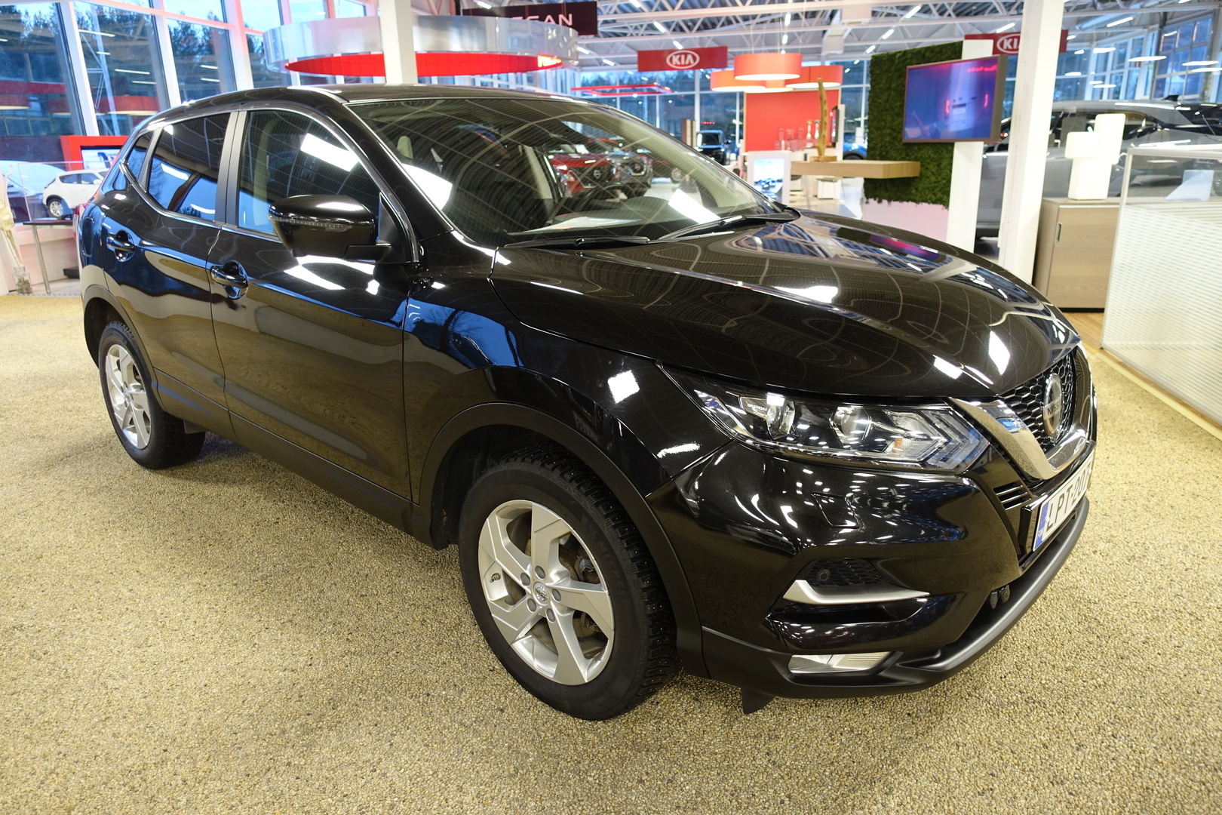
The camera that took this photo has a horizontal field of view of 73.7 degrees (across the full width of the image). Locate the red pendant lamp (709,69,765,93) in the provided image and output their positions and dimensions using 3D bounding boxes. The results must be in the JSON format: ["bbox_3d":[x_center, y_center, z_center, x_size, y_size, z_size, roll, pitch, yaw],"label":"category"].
[{"bbox_3d":[2.707,-6.943,17.300,1.176,0.323,1.176,-1,18,0],"label":"red pendant lamp"}]

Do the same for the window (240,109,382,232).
[{"bbox_3d":[-0.925,-0.701,2.463,0.860,0.410,0.060,14,6,39],"label":"window"}]

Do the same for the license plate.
[{"bbox_3d":[1.088,0.222,1.959,0.020,0.118,0.442,14,23,39],"label":"license plate"}]

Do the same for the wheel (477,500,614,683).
[{"bbox_3d":[-0.111,0.427,2.023,0.469,0.469,0.170,14,23,39],"label":"wheel"}]

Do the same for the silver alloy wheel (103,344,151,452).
[{"bbox_3d":[-2.100,-0.066,3.697,0.469,0.469,0.170,14,23,39],"label":"silver alloy wheel"}]

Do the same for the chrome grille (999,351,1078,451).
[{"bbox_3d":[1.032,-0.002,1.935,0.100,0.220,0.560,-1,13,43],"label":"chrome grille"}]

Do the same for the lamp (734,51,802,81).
[{"bbox_3d":[2.988,-6.482,15.500,1.290,0.374,1.290,-1,18,0],"label":"lamp"}]

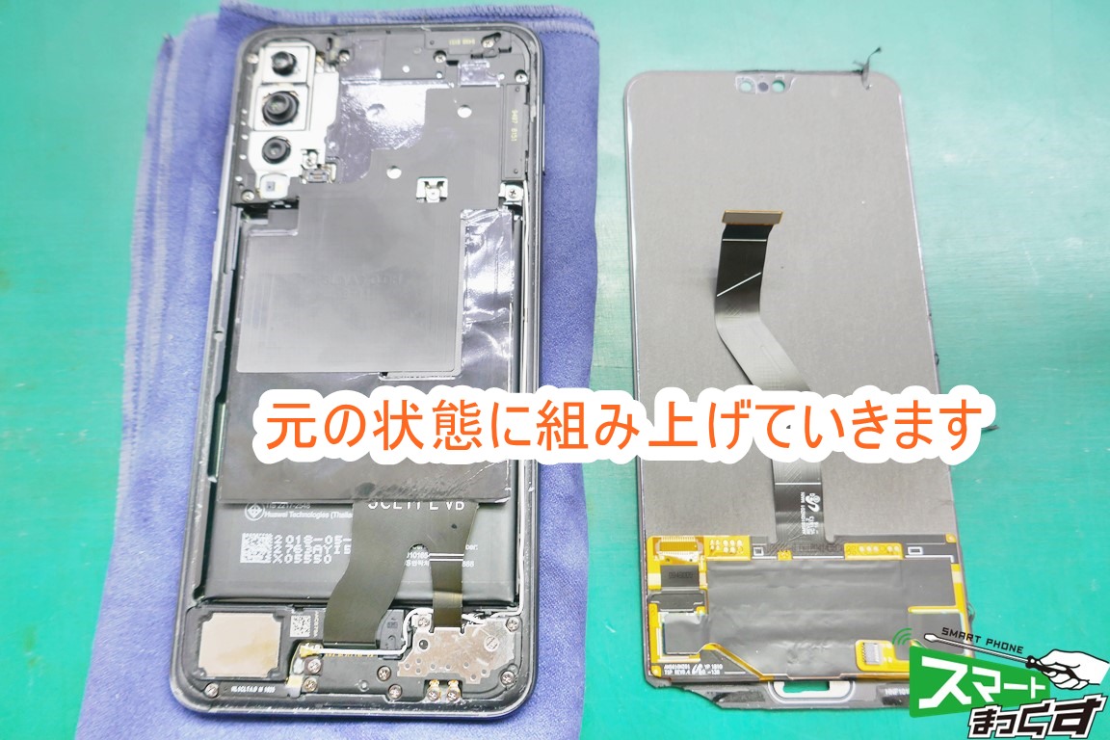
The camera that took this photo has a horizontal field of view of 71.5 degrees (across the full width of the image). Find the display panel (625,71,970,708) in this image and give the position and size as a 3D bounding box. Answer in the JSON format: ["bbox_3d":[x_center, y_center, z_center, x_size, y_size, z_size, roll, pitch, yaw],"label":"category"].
[{"bbox_3d":[0.053,-0.003,0.178,0.070,0.004,0.150,0,76,0],"label":"display panel"}]

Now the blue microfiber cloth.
[{"bbox_3d":[-0.046,-0.003,0.177,0.112,0.005,0.189,0,76,0],"label":"blue microfiber cloth"}]

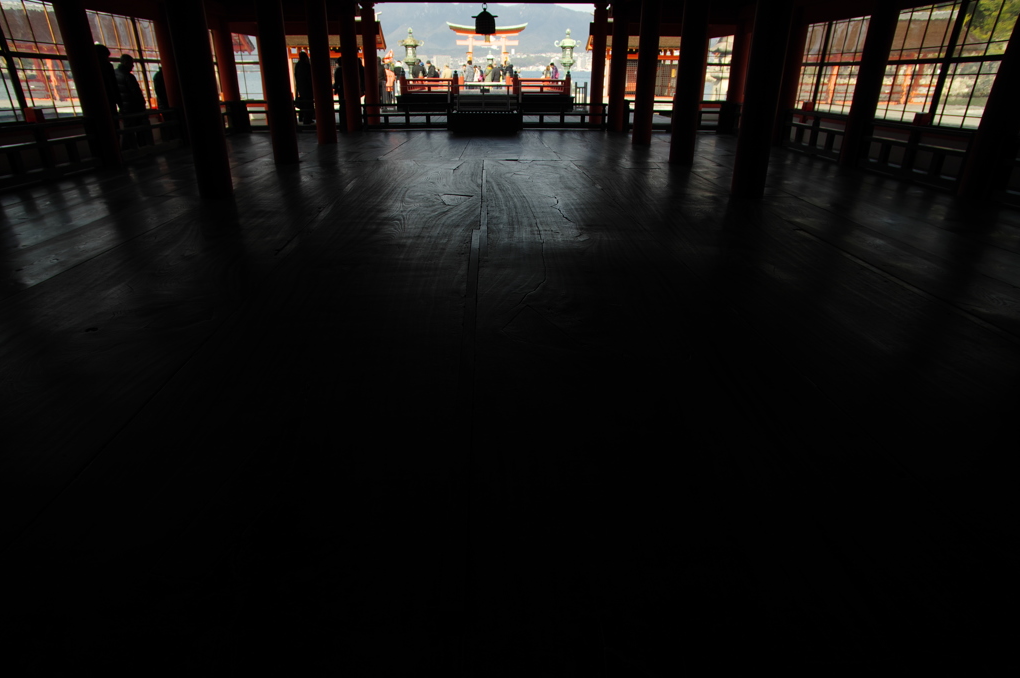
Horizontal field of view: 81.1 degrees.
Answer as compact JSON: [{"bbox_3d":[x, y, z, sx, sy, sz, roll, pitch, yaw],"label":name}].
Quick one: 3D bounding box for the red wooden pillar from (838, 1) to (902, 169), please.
[{"bbox_3d":[5.480,-4.084,9.033,0.380,2.800,0.380,0,24,-2],"label":"red wooden pillar"}]

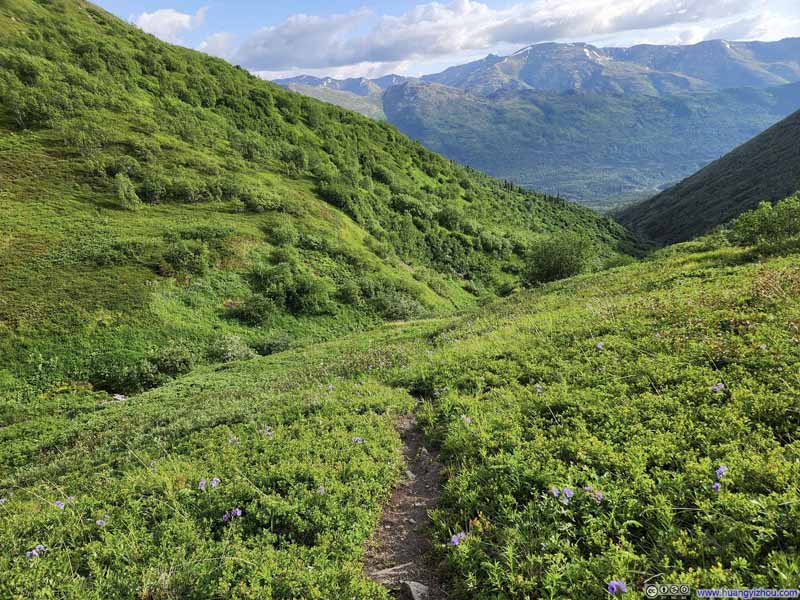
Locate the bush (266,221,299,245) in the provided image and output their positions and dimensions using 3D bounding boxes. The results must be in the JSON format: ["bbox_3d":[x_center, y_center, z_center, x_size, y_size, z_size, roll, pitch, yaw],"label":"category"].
[{"bbox_3d":[-10.169,-5.755,46.000,2.770,2.183,2.493,0,16,0],"label":"bush"}]

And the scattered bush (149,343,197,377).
[{"bbox_3d":[-12.413,3.246,29.000,2.619,1.707,2.226,0,16,0],"label":"scattered bush"}]

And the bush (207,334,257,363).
[{"bbox_3d":[-9.828,2.829,31.000,2.916,1.502,2.333,0,16,0],"label":"bush"}]

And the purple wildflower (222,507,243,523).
[{"bbox_3d":[-0.977,1.251,3.100,0.117,0.079,0.087,0,16,0],"label":"purple wildflower"}]

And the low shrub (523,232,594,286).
[{"bbox_3d":[10.203,-2.527,34.000,4.478,3.761,3.806,0,16,0],"label":"low shrub"}]

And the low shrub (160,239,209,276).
[{"bbox_3d":[-15.739,-3.045,39.000,3.669,2.562,3.119,0,16,0],"label":"low shrub"}]

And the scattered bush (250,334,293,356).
[{"bbox_3d":[-7.978,2.856,33.000,2.608,1.357,2.086,0,16,0],"label":"scattered bush"}]

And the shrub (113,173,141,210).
[{"bbox_3d":[-24.185,-9.595,47.000,2.476,3.360,2.228,0,16,0],"label":"shrub"}]

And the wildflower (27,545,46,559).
[{"bbox_3d":[-1.983,1.372,2.900,0.109,0.065,0.082,0,16,0],"label":"wildflower"}]

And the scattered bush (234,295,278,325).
[{"bbox_3d":[-9.787,0.643,36.000,3.116,1.869,2.648,0,16,0],"label":"scattered bush"}]

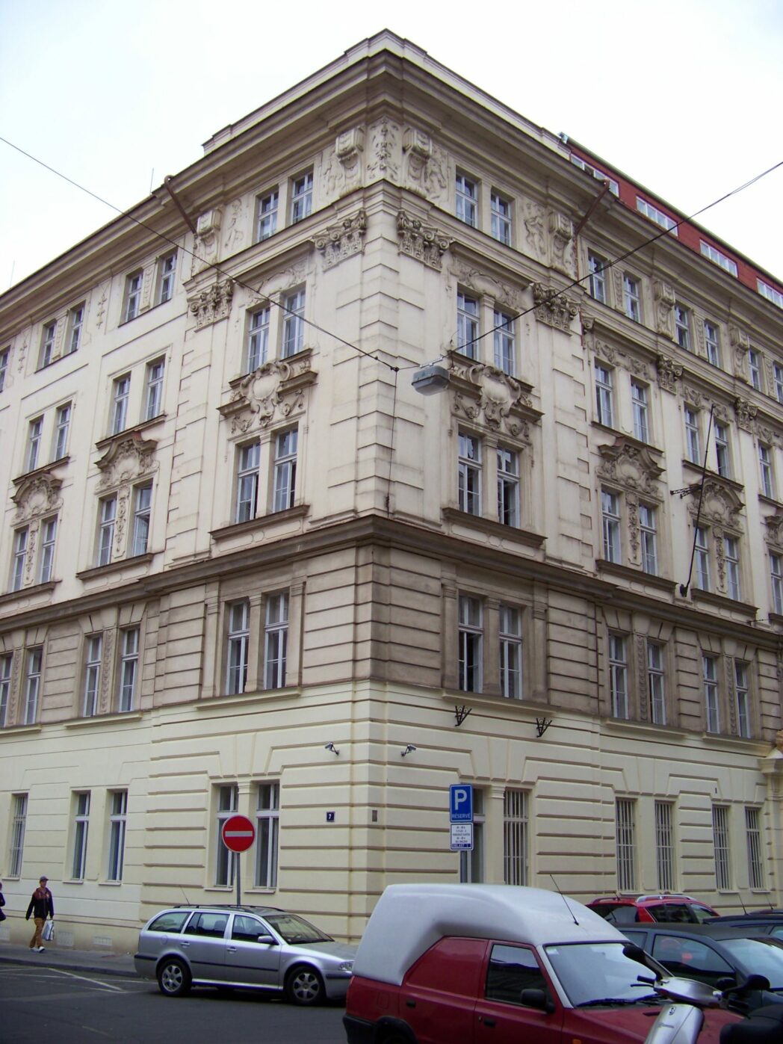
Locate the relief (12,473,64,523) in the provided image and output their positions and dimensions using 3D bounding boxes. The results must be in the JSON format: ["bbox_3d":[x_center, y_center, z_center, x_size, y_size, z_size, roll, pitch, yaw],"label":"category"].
[{"bbox_3d":[-11.188,-0.834,34.275,3.200,1.280,0.350,-15,-23,41],"label":"relief"}]

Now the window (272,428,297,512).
[{"bbox_3d":[-2.432,-1.216,26.093,0.962,2.126,0.160,-15,-23,40],"label":"window"}]

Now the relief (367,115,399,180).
[{"bbox_3d":[-0.201,-9.065,26.569,0.817,1.786,0.474,1,-17,1],"label":"relief"}]

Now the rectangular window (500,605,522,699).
[{"bbox_3d":[2.721,3.070,25.527,0.960,2.220,0.200,16,-23,-40],"label":"rectangular window"}]

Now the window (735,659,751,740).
[{"bbox_3d":[10.609,5.398,33.047,0.872,2.366,0.180,16,-23,-39],"label":"window"}]

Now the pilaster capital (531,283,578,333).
[{"bbox_3d":[4.511,-5.848,29.954,1.600,1.120,0.420,16,-23,-40],"label":"pilaster capital"}]

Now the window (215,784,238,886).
[{"bbox_3d":[-3.659,7.066,24.488,0.920,2.180,0.180,-15,-23,41],"label":"window"}]

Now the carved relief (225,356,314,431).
[{"bbox_3d":[-3.057,-3.187,27.110,3.389,1.691,0.420,-15,-23,41],"label":"carved relief"}]

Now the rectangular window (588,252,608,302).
[{"bbox_3d":[5.977,-7.167,32.083,0.970,1.500,0.180,16,-23,-40],"label":"rectangular window"}]

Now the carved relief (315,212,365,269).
[{"bbox_3d":[-1.267,-6.670,26.173,1.750,1.050,0.360,-15,-23,40],"label":"carved relief"}]

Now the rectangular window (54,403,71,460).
[{"bbox_3d":[-10.242,-2.727,34.299,0.900,1.940,0.200,-15,-23,41],"label":"rectangular window"}]

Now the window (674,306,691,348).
[{"bbox_3d":[9.218,-6.176,34.821,0.907,1.554,0.160,16,-23,-39],"label":"window"}]

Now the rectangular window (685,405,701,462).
[{"bbox_3d":[9.294,-2.684,33.880,0.960,1.790,0.180,16,-23,-40],"label":"rectangular window"}]

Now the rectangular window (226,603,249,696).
[{"bbox_3d":[-3.598,3.004,25.951,0.970,2.300,0.200,-15,-23,41],"label":"rectangular window"}]

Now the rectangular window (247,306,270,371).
[{"bbox_3d":[-3.382,-4.719,28.330,0.970,1.930,0.200,-15,-23,41],"label":"rectangular window"}]

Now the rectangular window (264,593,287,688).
[{"bbox_3d":[-2.511,2.719,24.855,0.938,2.256,0.160,-15,-23,40],"label":"rectangular window"}]

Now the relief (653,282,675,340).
[{"bbox_3d":[8.672,-6.751,34.503,0.750,1.850,0.350,16,-23,-40],"label":"relief"}]

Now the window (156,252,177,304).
[{"bbox_3d":[-6.690,-7.323,32.993,0.956,1.769,0.180,-15,-23,41],"label":"window"}]

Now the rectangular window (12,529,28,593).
[{"bbox_3d":[-11.762,1.243,34.706,0.970,2.130,0.200,-15,-23,41],"label":"rectangular window"}]

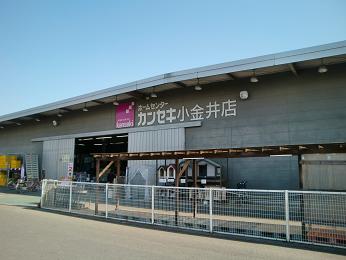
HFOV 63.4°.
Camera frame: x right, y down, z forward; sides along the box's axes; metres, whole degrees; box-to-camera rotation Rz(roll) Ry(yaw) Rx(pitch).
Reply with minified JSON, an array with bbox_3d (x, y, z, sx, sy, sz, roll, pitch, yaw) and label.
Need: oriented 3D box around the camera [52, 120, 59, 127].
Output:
[{"bbox_3d":[-10.320,-0.571,24.600,0.430,0.430,0.400,-5,-8,32],"label":"camera"}]

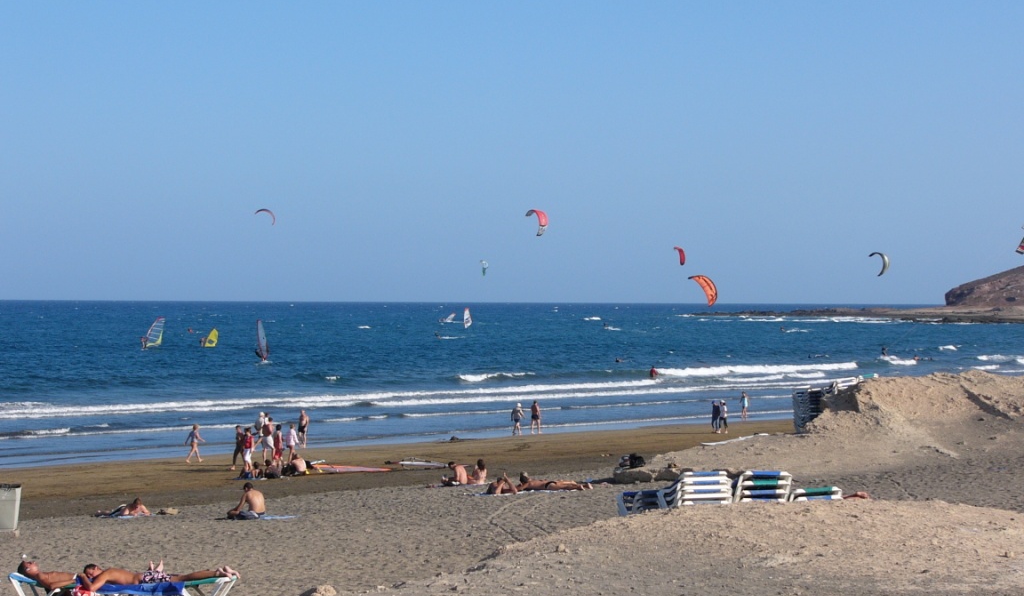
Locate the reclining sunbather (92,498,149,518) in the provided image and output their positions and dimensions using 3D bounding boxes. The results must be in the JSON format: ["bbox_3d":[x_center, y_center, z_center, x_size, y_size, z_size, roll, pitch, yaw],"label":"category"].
[{"bbox_3d":[-10.135,5.451,58.500,1.650,0.430,0.580,0,0,44],"label":"reclining sunbather"}]

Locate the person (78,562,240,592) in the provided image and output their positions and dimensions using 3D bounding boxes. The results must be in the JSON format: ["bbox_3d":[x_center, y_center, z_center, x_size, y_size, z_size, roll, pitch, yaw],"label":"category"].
[{"bbox_3d":[-3.983,3.175,25.400,1.820,0.300,0.580,0,0,2],"label":"person"}]

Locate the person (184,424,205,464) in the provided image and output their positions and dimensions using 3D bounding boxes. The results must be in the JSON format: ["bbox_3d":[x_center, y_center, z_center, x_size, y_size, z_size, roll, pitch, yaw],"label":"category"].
[{"bbox_3d":[-13.395,6.157,95.000,0.750,1.630,0.480,0,0,-28],"label":"person"}]

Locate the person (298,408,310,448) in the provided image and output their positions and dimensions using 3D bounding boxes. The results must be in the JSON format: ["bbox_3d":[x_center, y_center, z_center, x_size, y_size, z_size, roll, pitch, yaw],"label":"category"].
[{"bbox_3d":[-9.553,6.026,103.500,0.550,1.750,0.450,0,0,30],"label":"person"}]

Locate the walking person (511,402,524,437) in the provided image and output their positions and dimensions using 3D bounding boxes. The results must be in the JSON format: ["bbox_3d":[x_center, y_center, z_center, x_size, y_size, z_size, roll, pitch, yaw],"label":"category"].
[{"bbox_3d":[0.299,6.254,116.000,0.600,1.670,0.550,0,0,-44],"label":"walking person"}]

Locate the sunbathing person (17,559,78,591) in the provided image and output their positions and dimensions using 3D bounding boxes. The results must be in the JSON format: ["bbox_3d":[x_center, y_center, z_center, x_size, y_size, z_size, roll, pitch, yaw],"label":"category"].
[{"bbox_3d":[-4.893,3.227,26.100,1.720,0.360,0.520,3,0,2],"label":"sunbathing person"}]

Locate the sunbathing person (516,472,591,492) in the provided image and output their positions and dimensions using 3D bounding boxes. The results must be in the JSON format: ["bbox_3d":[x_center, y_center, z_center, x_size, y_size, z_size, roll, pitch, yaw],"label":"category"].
[{"bbox_3d":[1.190,5.033,61.500,1.920,0.420,0.550,0,0,3],"label":"sunbathing person"}]

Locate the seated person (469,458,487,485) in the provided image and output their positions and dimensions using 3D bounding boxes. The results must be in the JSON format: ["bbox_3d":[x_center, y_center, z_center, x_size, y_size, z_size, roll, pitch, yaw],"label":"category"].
[{"bbox_3d":[-1.129,5.595,72.500,0.520,0.800,0.750,0,0,-18],"label":"seated person"}]

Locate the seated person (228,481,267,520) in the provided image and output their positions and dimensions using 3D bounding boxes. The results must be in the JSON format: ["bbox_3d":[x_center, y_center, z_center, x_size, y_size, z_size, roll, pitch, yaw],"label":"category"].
[{"bbox_3d":[-6.672,5.114,56.500,0.820,0.880,0.650,0,0,41],"label":"seated person"}]

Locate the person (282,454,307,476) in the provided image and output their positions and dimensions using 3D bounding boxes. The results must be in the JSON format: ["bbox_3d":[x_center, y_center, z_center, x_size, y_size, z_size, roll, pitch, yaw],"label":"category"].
[{"bbox_3d":[-7.649,5.828,78.700,0.780,0.760,0.580,0,0,44],"label":"person"}]

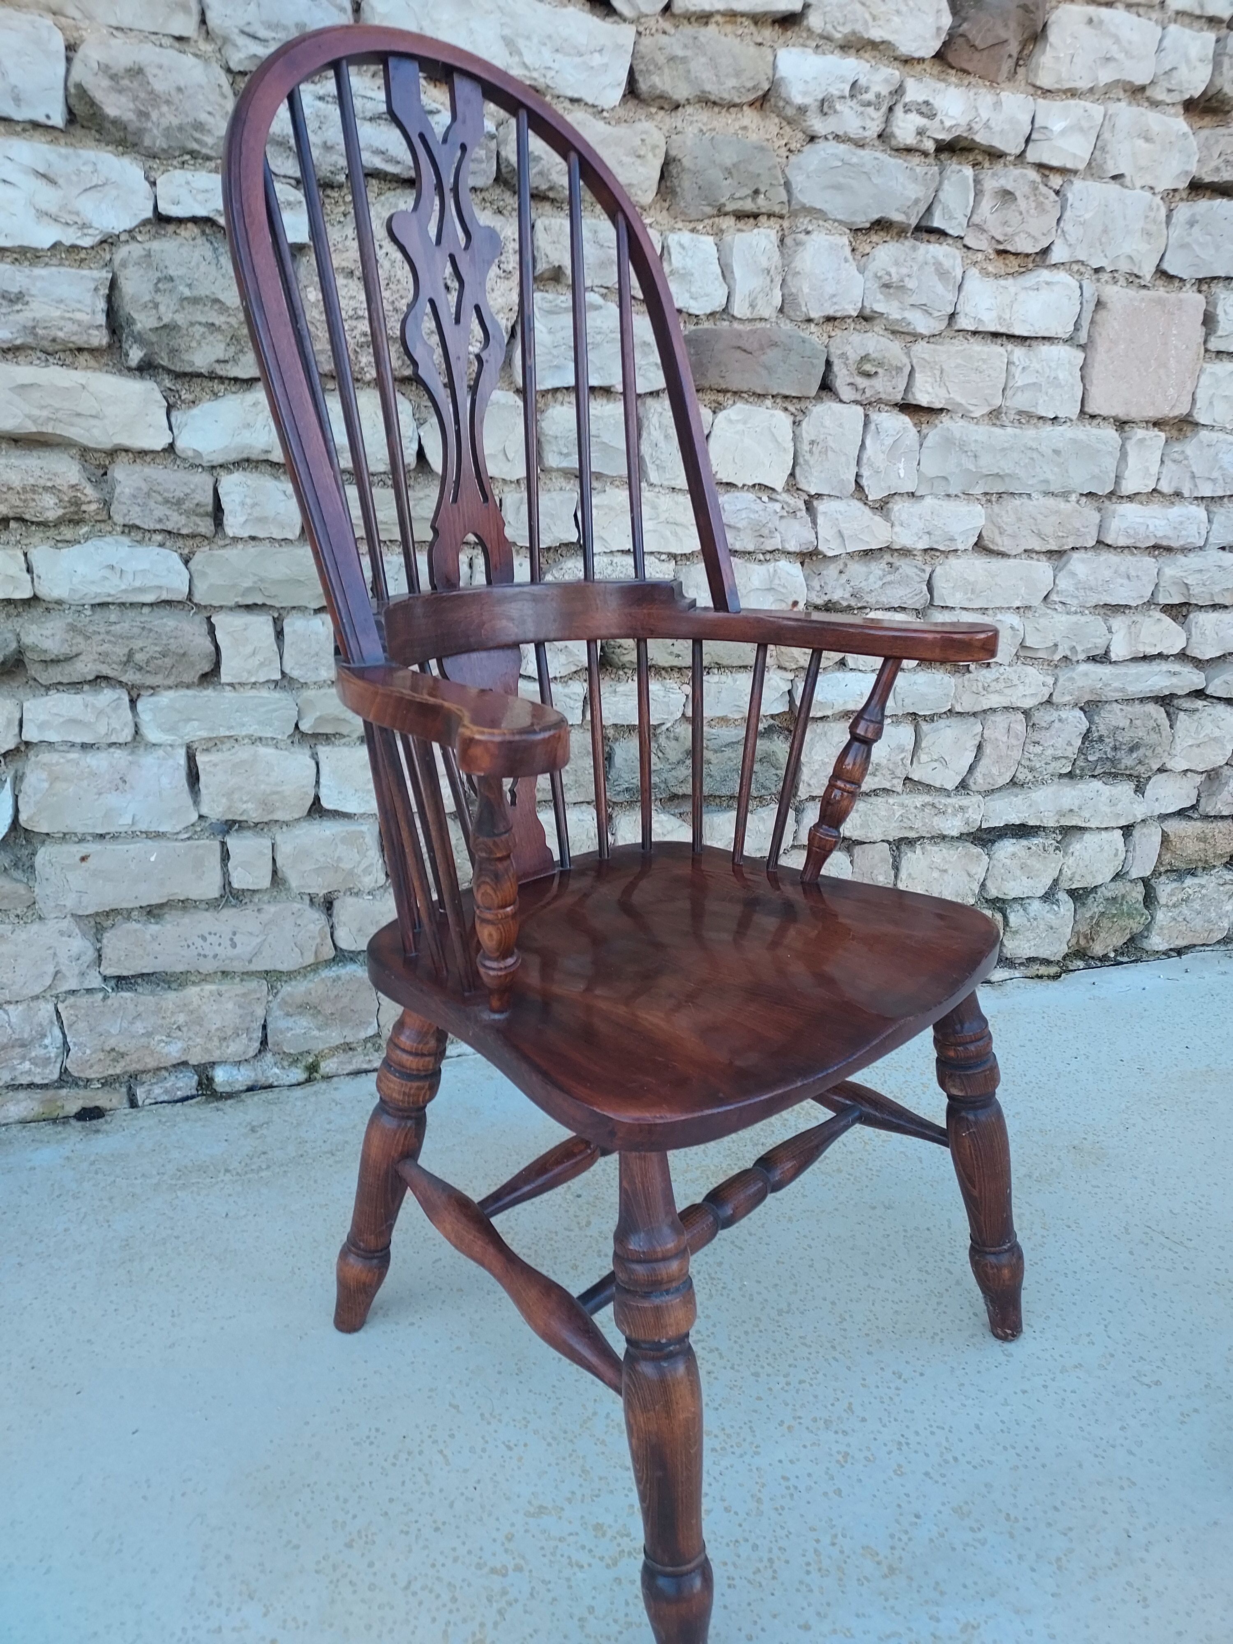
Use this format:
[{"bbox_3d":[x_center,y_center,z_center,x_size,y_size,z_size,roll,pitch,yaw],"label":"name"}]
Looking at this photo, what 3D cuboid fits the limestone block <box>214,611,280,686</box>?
[{"bbox_3d":[-0.441,-0.212,1.361,0.069,0.075,0.090,-5,18,-19],"label":"limestone block"}]

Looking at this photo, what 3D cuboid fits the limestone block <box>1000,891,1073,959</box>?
[{"bbox_3d":[0.696,0.164,1.967,0.152,0.134,0.110,-5,22,-18],"label":"limestone block"}]

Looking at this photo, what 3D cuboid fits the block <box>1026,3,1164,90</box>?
[{"bbox_3d":[0.613,-1.018,1.525,0.185,0.088,0.100,-5,20,-17],"label":"block"}]

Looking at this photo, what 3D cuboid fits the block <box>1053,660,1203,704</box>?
[{"bbox_3d":[0.782,-0.233,1.809,0.283,0.057,0.109,-5,18,-19],"label":"block"}]

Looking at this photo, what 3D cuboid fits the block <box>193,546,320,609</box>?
[{"bbox_3d":[-0.436,-0.307,1.412,0.166,0.068,0.100,-5,20,-17],"label":"block"}]

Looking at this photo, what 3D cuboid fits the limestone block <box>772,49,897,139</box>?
[{"bbox_3d":[0.254,-0.905,1.442,0.166,0.081,0.100,-5,20,-17],"label":"limestone block"}]

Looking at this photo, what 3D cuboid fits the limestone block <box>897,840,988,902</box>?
[{"bbox_3d":[0.508,0.071,1.864,0.167,0.119,0.110,-5,22,-18],"label":"limestone block"}]

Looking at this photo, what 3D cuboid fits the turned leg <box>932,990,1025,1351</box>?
[{"bbox_3d":[0.369,0.334,1.155,0.066,0.430,0.066,-24,18,-39],"label":"turned leg"}]

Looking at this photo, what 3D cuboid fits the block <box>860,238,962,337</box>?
[{"bbox_3d":[0.377,-0.719,1.548,0.141,0.106,0.100,-5,20,-17],"label":"block"}]

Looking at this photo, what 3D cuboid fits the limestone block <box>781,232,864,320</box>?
[{"bbox_3d":[0.244,-0.699,1.471,0.116,0.101,0.110,-5,22,-18],"label":"limestone block"}]

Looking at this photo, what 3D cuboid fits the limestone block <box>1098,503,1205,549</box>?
[{"bbox_3d":[0.799,-0.462,1.760,0.207,0.061,0.110,-5,22,-18],"label":"limestone block"}]

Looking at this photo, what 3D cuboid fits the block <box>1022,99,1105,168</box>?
[{"bbox_3d":[0.578,-0.921,1.547,0.106,0.076,0.100,-5,20,-17],"label":"block"}]

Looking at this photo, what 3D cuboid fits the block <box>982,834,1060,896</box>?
[{"bbox_3d":[0.653,0.060,1.909,0.137,0.101,0.100,-5,20,-17],"label":"block"}]

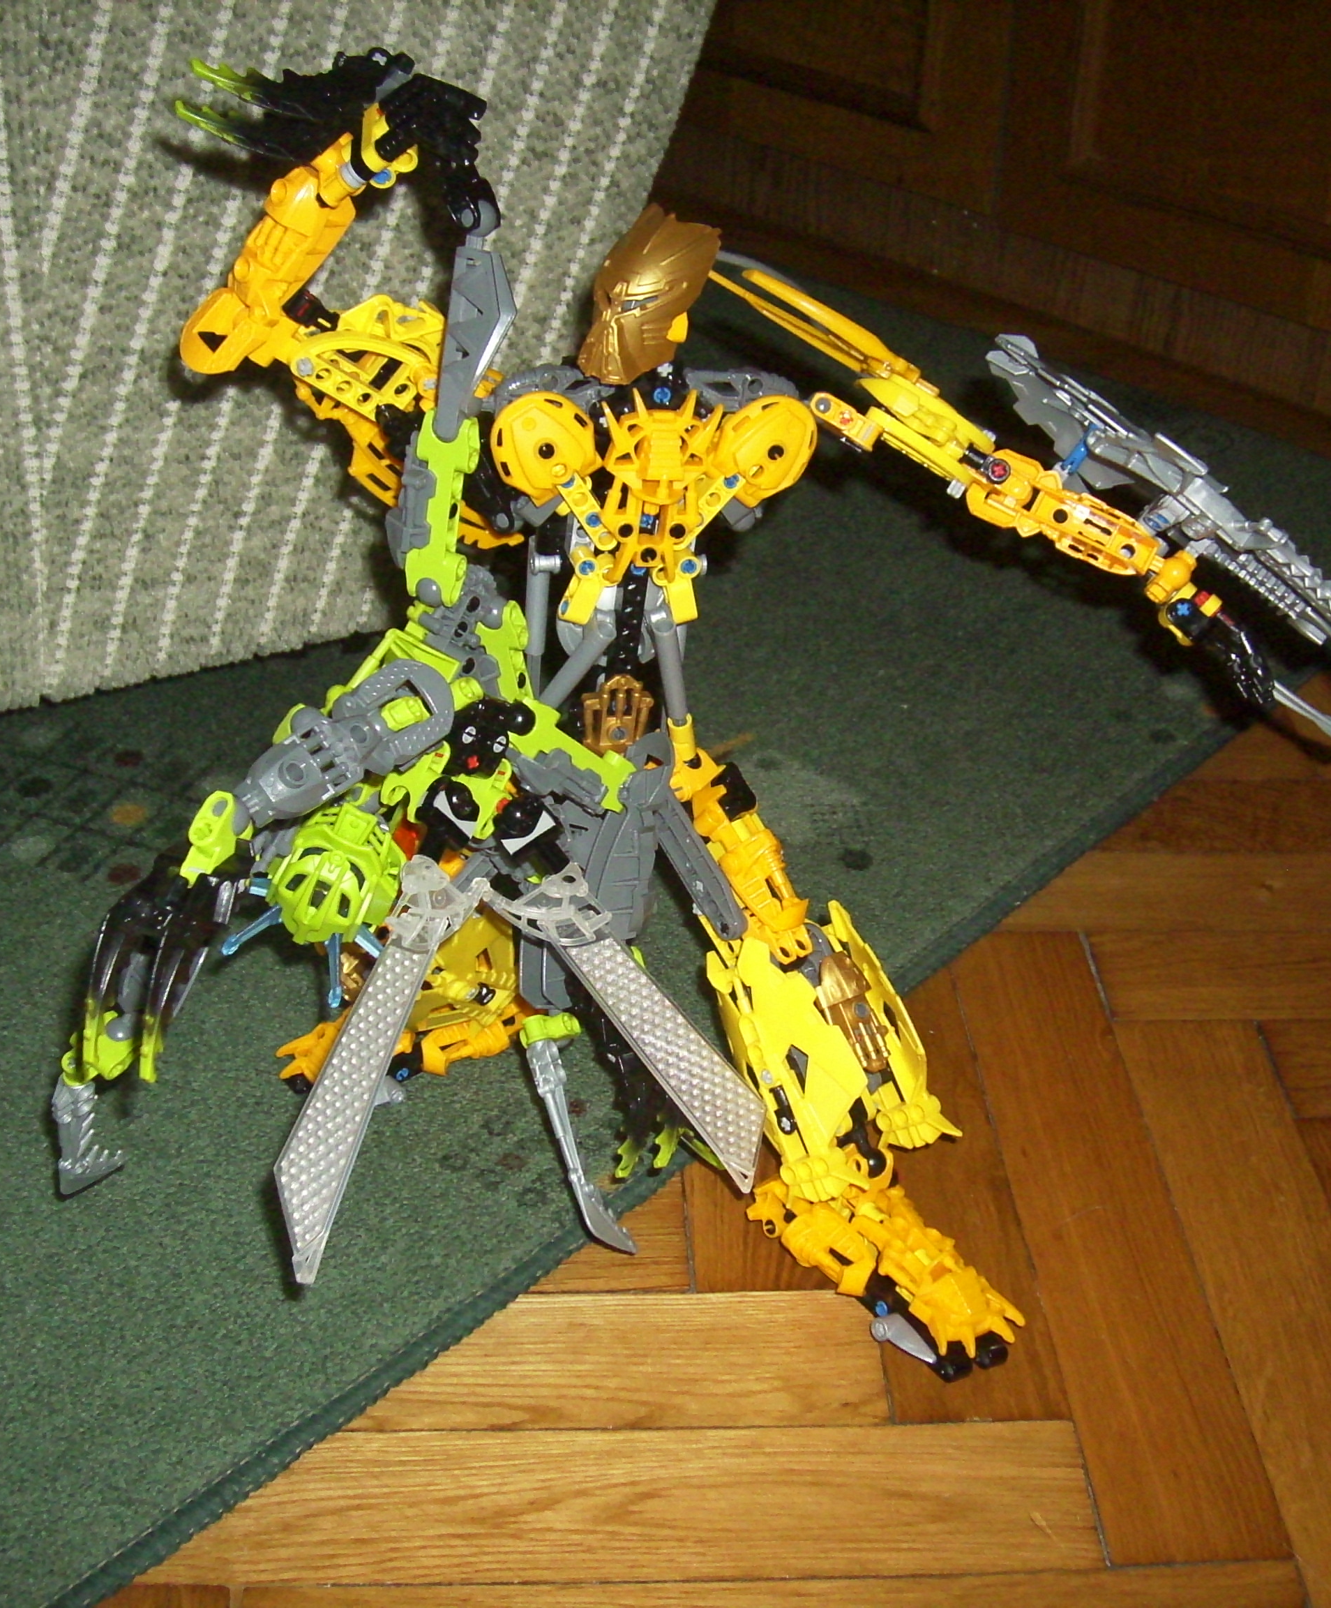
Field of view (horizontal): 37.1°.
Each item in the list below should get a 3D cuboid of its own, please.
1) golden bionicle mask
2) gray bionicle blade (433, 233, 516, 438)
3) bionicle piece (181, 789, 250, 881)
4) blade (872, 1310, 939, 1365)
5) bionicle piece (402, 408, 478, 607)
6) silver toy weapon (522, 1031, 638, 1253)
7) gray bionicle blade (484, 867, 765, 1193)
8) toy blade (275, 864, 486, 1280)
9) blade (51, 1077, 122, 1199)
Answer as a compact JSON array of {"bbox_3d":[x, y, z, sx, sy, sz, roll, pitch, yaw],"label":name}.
[{"bbox_3d":[-0.005,-0.149,0.580,0.036,0.049,0.037,27,43,31],"label":"golden bionicle mask"},{"bbox_3d":[-0.057,-0.140,0.590,0.021,0.064,0.011,18,24,11],"label":"gray bionicle blade"},{"bbox_3d":[-0.146,0.009,0.642,0.016,0.031,0.017,37,33,14],"label":"bionicle piece"},{"bbox_3d":[0.082,0.184,0.683,0.028,0.011,0.010,28,44,32],"label":"blade"},{"bbox_3d":[-0.068,-0.089,0.605,0.019,0.064,0.016,12,24,10],"label":"bionicle piece"},{"bbox_3d":[-0.030,0.122,0.705,0.017,0.085,0.013,-17,0,-5],"label":"silver toy weapon"},{"bbox_3d":[-0.006,0.073,0.660,0.029,0.146,0.012,-37,20,0],"label":"gray bionicle blade"},{"bbox_3d":[-0.099,0.087,0.640,0.030,0.143,0.012,24,4,0],"label":"toy blade"},{"bbox_3d":[-0.207,0.118,0.710,0.020,0.080,0.014,-31,66,-22],"label":"blade"}]

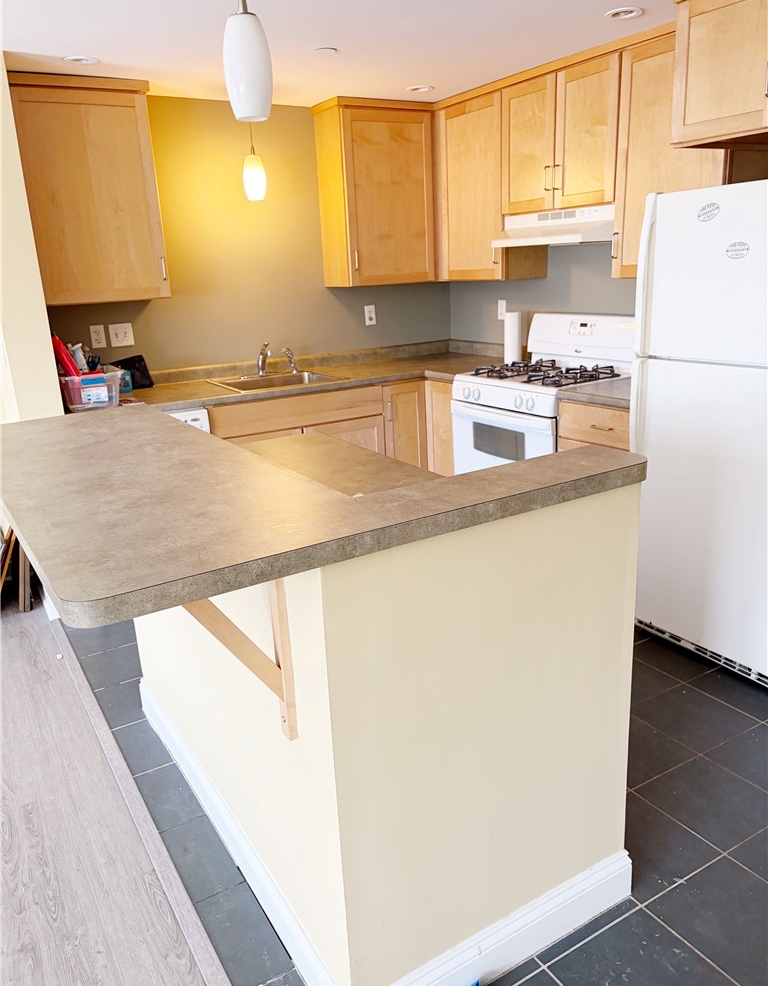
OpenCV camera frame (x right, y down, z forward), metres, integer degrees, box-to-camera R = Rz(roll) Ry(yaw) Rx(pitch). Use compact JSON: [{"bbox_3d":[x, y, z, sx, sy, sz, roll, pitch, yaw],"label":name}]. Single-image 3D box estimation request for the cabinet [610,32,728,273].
[{"bbox_3d":[1.285,-1.371,3.187,0.329,0.916,0.530,-12,19,-29],"label":"cabinet"}]

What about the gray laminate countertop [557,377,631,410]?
[{"bbox_3d":[1.199,-0.434,3.364,0.645,0.037,0.511,-12,19,-29],"label":"gray laminate countertop"}]

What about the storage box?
[{"bbox_3d":[-1.409,-0.497,3.647,0.262,0.159,0.373,-12,19,-29],"label":"storage box"}]

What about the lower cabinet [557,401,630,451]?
[{"bbox_3d":[1.228,0.002,3.497,0.625,0.877,0.511,-12,19,-29],"label":"lower cabinet"}]

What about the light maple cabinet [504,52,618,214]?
[{"bbox_3d":[0.940,-1.671,3.682,0.329,0.590,0.761,-12,19,-29],"label":"light maple cabinet"}]

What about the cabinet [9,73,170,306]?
[{"bbox_3d":[-1.414,-1.407,3.672,0.595,0.956,0.333,-12,19,-29],"label":"cabinet"}]

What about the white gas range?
[{"bbox_3d":[0.845,-0.277,3.958,0.691,1.188,0.768,-12,19,-29],"label":"white gas range"}]

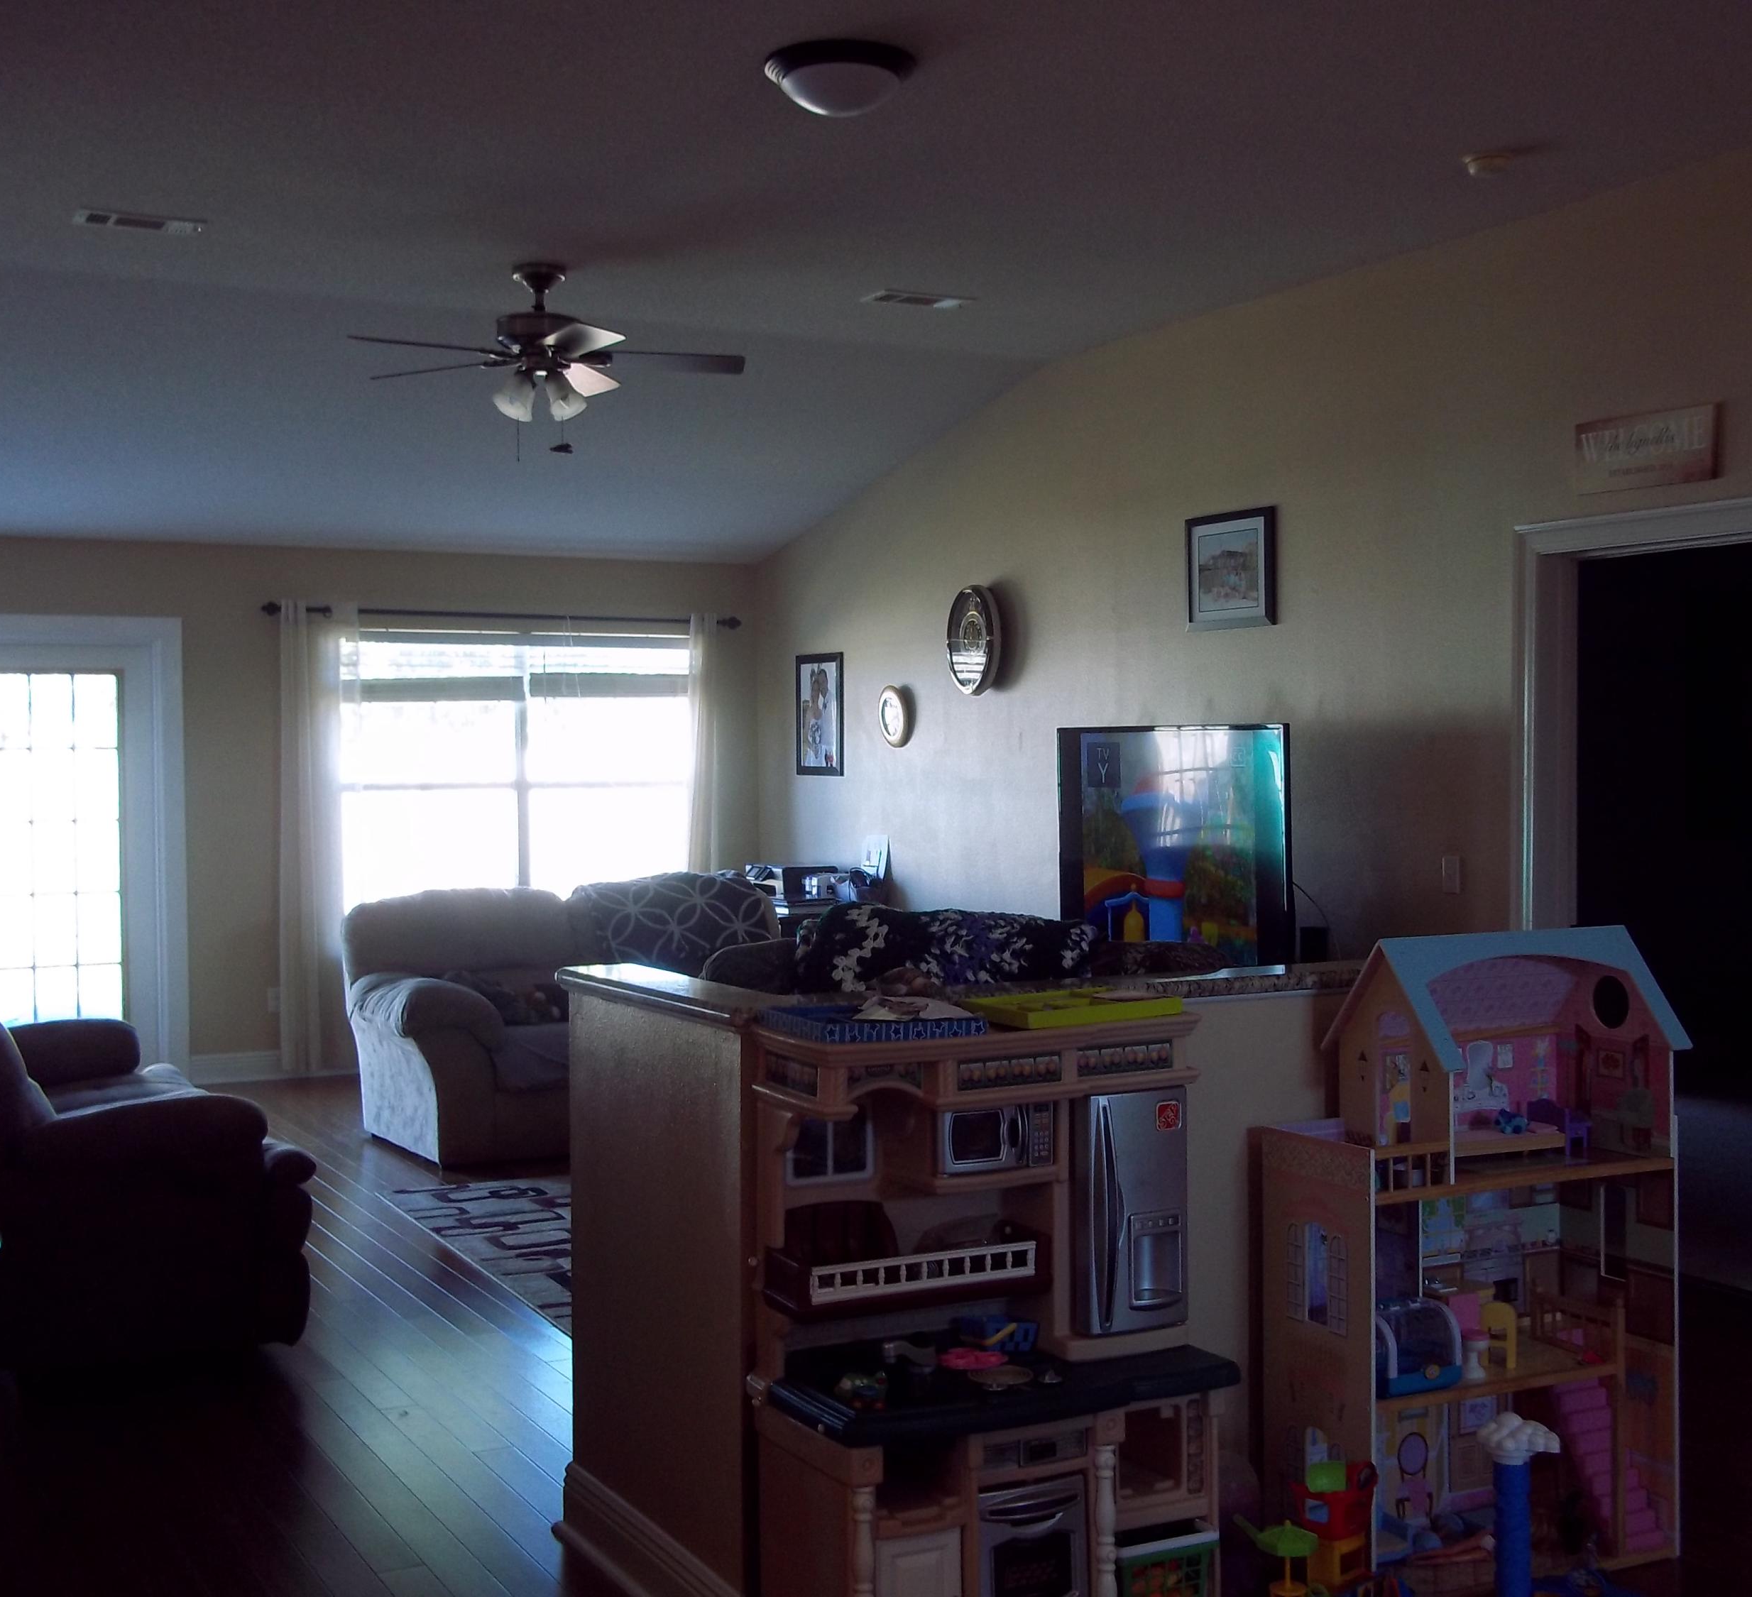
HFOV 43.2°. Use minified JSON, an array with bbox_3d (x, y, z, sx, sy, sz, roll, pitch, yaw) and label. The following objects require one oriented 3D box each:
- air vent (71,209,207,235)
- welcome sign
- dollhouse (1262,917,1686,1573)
[{"bbox_3d":[-2.106,-1.651,6.354,0.365,0.025,0.185,-1,2,-28],"label":"air vent"},{"bbox_3d":[2.127,-0.957,6.113,0.022,0.204,0.486,-1,2,-28],"label":"welcome sign"},{"bbox_3d":[1.122,0.831,4.133,0.712,1.160,0.360,-1,1,-24],"label":"dollhouse"}]

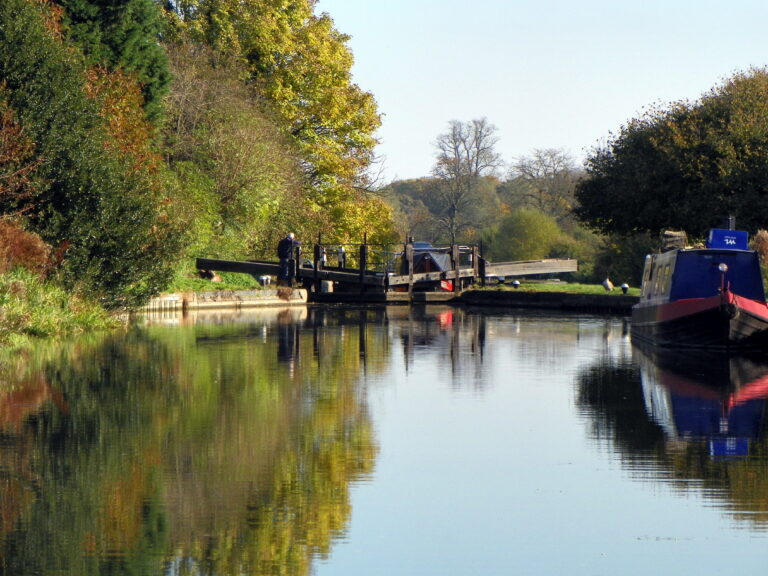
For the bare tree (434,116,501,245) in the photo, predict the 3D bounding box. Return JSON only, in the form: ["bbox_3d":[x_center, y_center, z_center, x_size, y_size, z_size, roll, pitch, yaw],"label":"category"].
[{"bbox_3d":[8.319,-10.312,420.000,7.000,13.200,7.000,0,1,0],"label":"bare tree"}]

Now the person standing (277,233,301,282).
[{"bbox_3d":[-3.058,-0.913,135.000,0.580,1.700,0.560,0,1,-31],"label":"person standing"}]

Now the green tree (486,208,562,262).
[{"bbox_3d":[8.666,-3.053,260.000,4.700,3.700,4.500,0,1,0],"label":"green tree"}]

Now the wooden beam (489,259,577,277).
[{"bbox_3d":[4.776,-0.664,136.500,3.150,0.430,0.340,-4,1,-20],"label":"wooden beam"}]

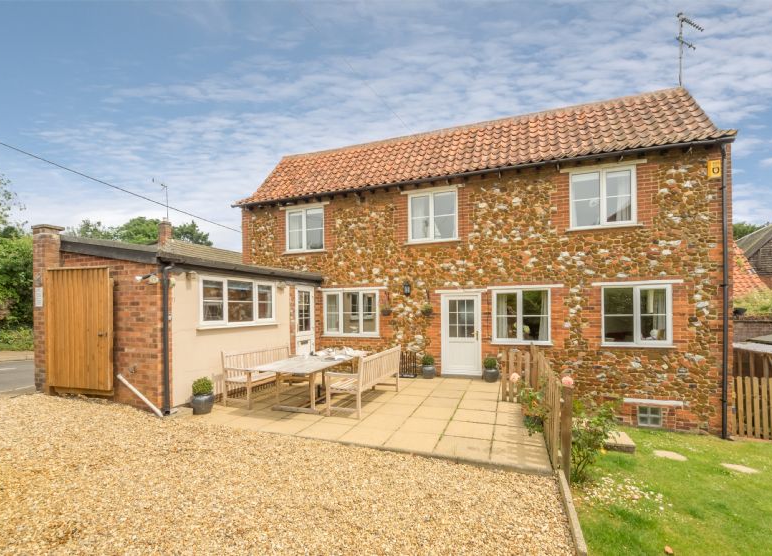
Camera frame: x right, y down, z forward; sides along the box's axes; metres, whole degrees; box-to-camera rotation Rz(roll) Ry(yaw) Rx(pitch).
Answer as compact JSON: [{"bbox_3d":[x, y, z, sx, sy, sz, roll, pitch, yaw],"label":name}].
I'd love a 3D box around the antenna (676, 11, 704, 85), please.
[{"bbox_3d":[7.750,-5.780,8.250,1.000,1.750,0.360,1,-3,-22],"label":"antenna"}]

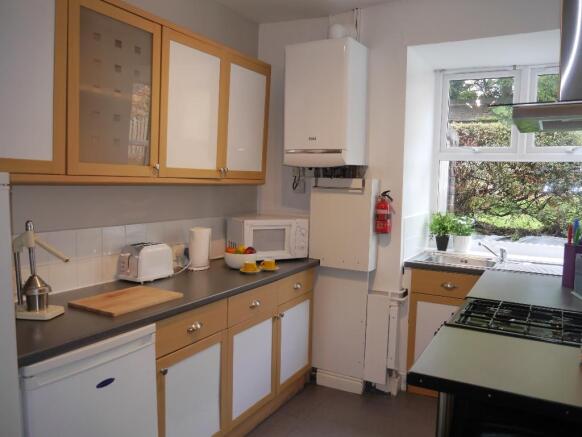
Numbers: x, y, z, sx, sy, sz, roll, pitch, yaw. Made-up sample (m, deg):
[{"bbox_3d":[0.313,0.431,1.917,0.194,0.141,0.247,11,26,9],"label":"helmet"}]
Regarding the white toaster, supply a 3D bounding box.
[{"bbox_3d":[-0.808,0.235,2.646,0.175,0.185,0.275,4,6,33],"label":"white toaster"}]

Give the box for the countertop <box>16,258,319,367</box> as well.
[{"bbox_3d":[-0.587,0.359,2.533,0.620,0.035,2.190,4,5,29],"label":"countertop"}]

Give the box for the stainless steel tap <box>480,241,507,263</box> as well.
[{"bbox_3d":[1.425,0.235,3.352,0.180,0.150,0.050,2,5,9],"label":"stainless steel tap"}]

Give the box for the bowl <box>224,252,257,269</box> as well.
[{"bbox_3d":[-0.323,0.264,3.033,0.200,0.083,0.200,1,5,0],"label":"bowl"}]

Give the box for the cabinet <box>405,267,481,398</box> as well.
[{"bbox_3d":[1.197,0.774,3.437,0.500,0.870,0.580,4,5,29],"label":"cabinet"}]

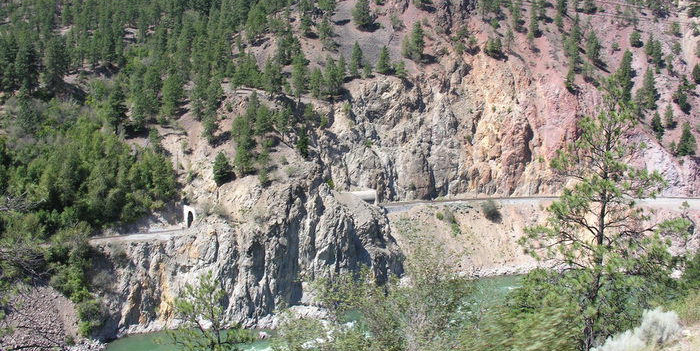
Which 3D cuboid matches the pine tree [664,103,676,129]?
[{"bbox_3d":[179.820,-33.100,397.110,6.400,14.590,6.400,0,5,0],"label":"pine tree"}]

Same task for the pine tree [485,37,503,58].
[{"bbox_3d":[83.900,-74.840,413.850,10.000,11.690,10.000,0,5,0],"label":"pine tree"}]

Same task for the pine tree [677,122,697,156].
[{"bbox_3d":[179.070,-19.690,376.650,10.110,18.090,10.110,0,5,0],"label":"pine tree"}]

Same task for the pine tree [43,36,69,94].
[{"bbox_3d":[-148.960,-56.140,358.000,11.840,29.340,11.840,0,3,0],"label":"pine tree"}]

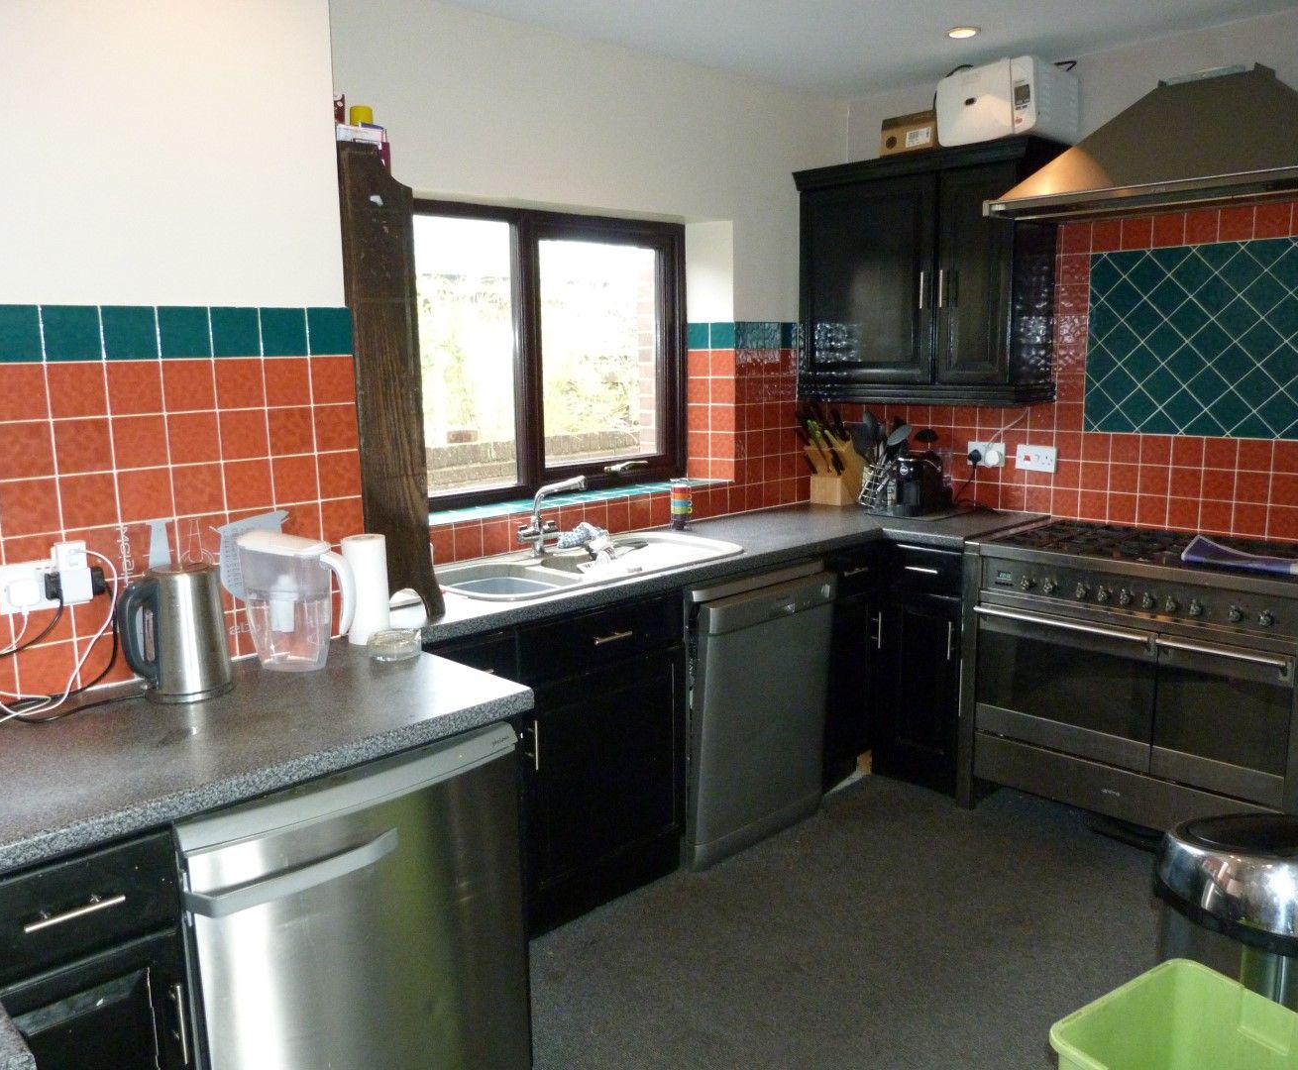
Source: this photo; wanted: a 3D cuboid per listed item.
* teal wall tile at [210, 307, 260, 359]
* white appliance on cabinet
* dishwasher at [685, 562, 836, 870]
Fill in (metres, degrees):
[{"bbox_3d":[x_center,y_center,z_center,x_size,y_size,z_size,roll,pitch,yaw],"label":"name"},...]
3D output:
[{"bbox_3d":[-0.833,-0.408,2.075,0.100,0.100,0.008,-10,14,-42],"label":"teal wall tile"},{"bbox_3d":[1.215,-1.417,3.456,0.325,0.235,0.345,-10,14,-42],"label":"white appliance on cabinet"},{"bbox_3d":[0.156,0.507,3.355,0.600,0.845,0.620,-10,14,-42],"label":"dishwasher"}]

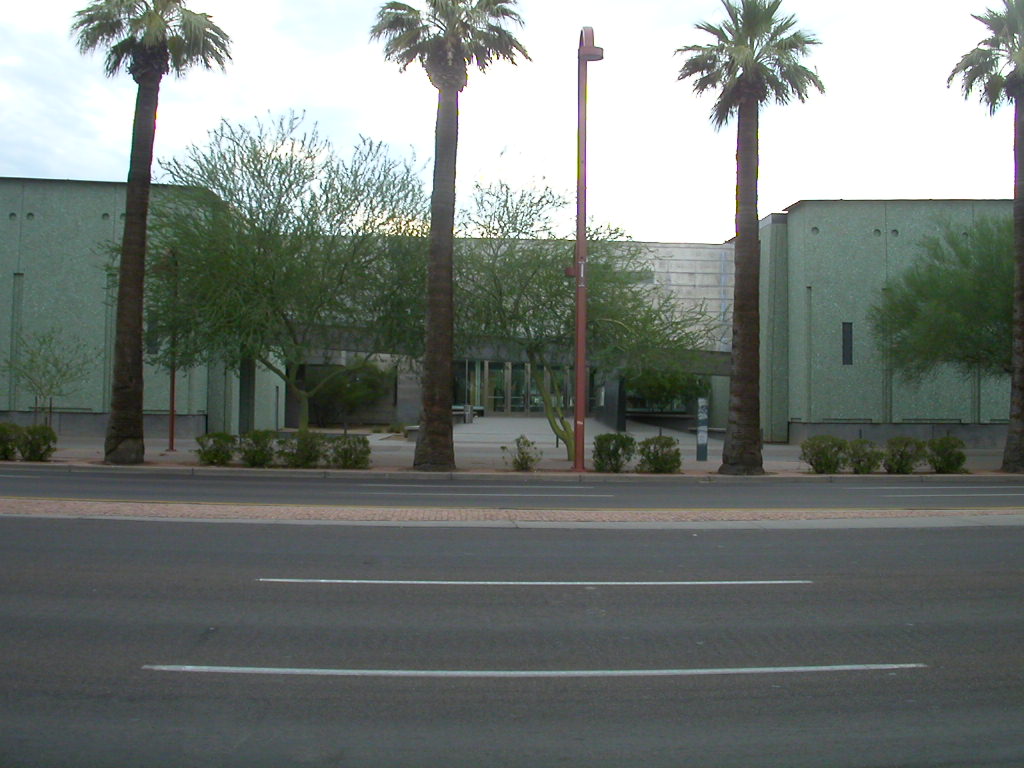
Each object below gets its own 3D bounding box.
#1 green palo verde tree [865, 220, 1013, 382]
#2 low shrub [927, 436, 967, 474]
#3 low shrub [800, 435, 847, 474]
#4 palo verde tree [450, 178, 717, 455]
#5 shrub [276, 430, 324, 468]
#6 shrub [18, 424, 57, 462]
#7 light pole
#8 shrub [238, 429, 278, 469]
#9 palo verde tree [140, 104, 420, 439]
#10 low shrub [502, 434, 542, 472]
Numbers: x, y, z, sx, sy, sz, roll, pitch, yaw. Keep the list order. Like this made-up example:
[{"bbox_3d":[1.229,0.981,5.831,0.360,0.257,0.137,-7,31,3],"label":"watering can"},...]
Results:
[{"bbox_3d":[14.170,-1.296,30.500,7.800,6.800,7.300,0,-1,1],"label":"green palo verde tree"},{"bbox_3d":[10.846,1.785,27.321,1.010,0.930,1.020,1,-1,-3],"label":"low shrub"},{"bbox_3d":[7.733,1.750,27.171,1.220,0.970,1.020,1,-1,-3],"label":"low shrub"},{"bbox_3d":[1.971,-1.784,31.495,7.560,7.870,6.900,1,-1,-3],"label":"palo verde tree"},{"bbox_3d":[-5.131,1.589,26.554,1.140,0.900,1.020,1,-1,-3],"label":"shrub"},{"bbox_3d":[-11.272,1.413,26.000,0.910,0.890,0.900,0,-1,1],"label":"shrub"},{"bbox_3d":[1.722,-3.109,25.300,0.600,10.300,1.100,0,-1,1],"label":"light pole"},{"bbox_3d":[-6.163,1.586,26.504,0.980,0.900,1.020,1,-1,-3],"label":"shrub"},{"bbox_3d":[-6.827,-2.836,31.200,9.100,9.700,8.600,0,-1,1],"label":"palo verde tree"},{"bbox_3d":[0.247,1.632,25.700,0.920,0.870,0.820,0,-1,1],"label":"low shrub"}]

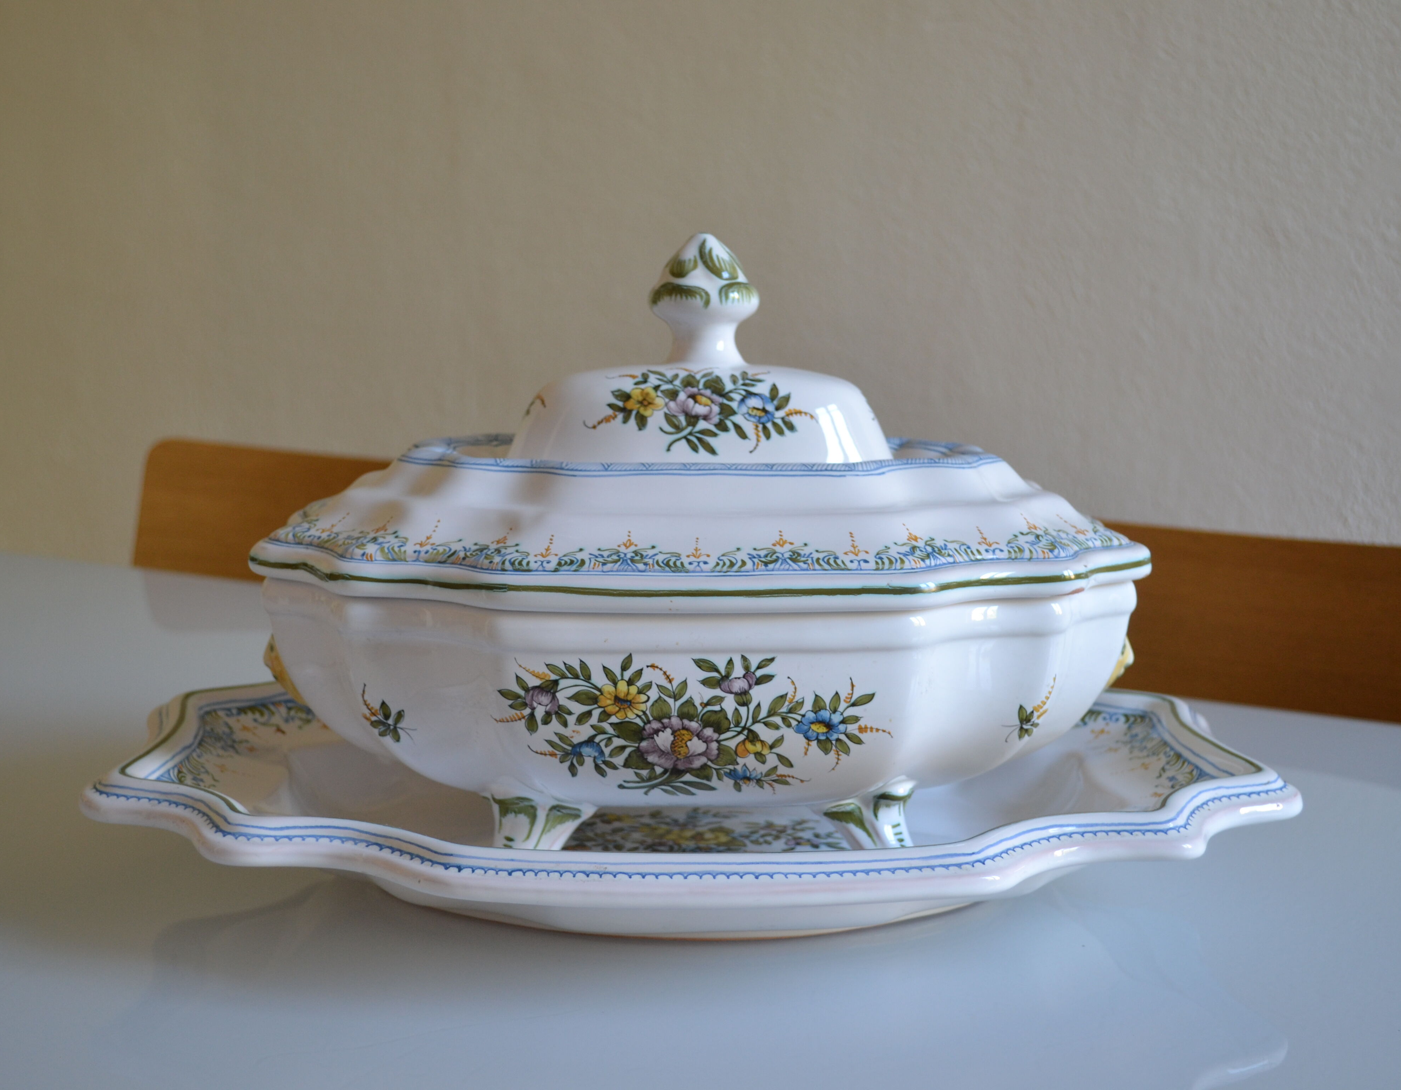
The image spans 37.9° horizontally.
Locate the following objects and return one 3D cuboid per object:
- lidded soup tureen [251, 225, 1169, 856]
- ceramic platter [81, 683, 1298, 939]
[{"bbox_3d":[0.001,-0.004,0.816,0.343,0.238,0.238,0,8,-1],"label":"lidded soup tureen"},{"bbox_3d":[-0.003,0.098,0.831,0.455,0.048,0.360,0,8,-1],"label":"ceramic platter"}]

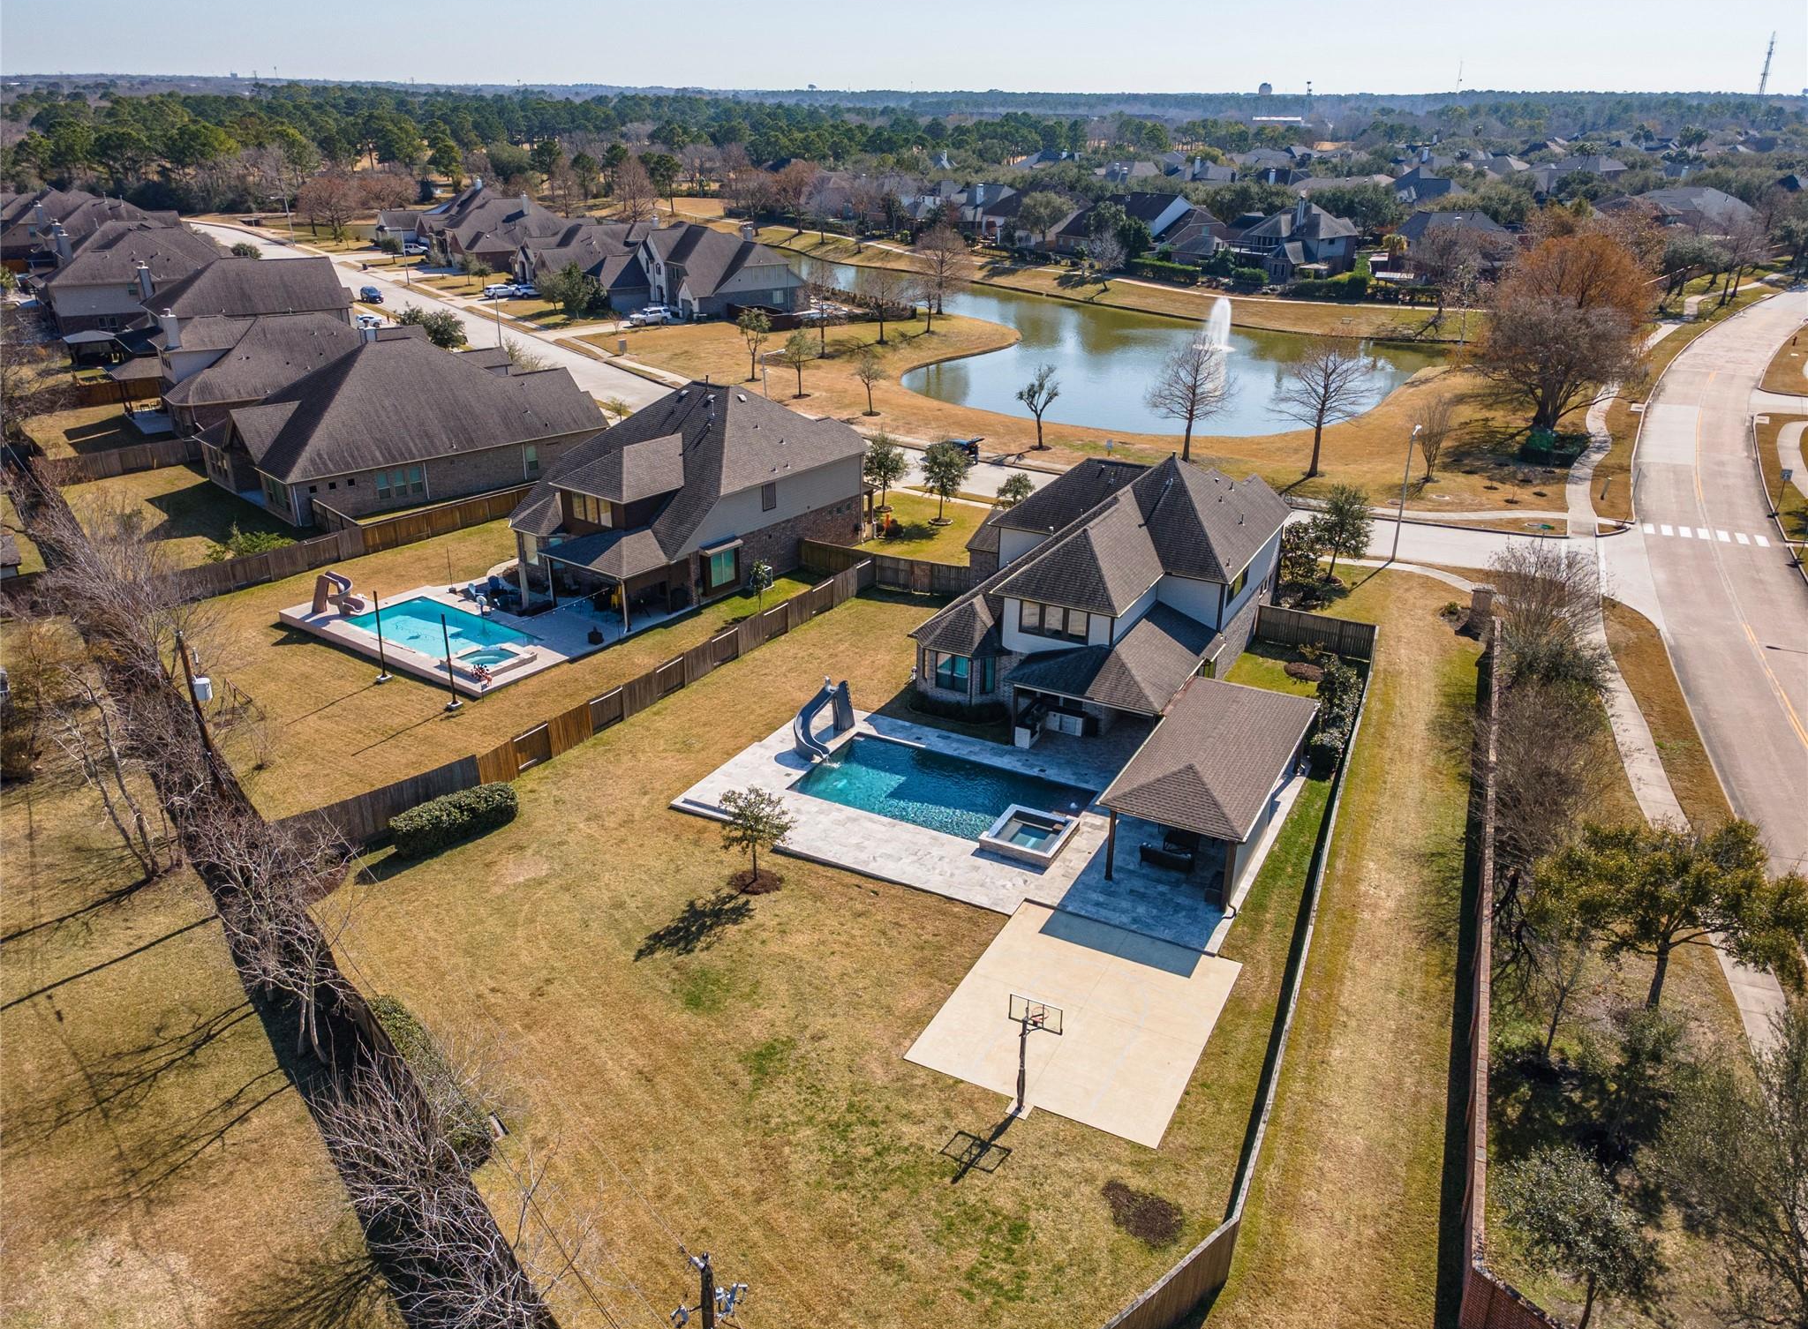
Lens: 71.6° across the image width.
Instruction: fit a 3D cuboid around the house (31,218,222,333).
[{"bbox_3d":[-108.245,-54.884,176.092,24.000,12.200,21.700,-12,28,-25],"label":"house"}]

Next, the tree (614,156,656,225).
[{"bbox_3d":[-65.791,-115.668,305.263,9.900,15.500,9.900,-4,25,-11],"label":"tree"}]

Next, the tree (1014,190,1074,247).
[{"bbox_3d":[29.625,-91.849,258.735,12.244,11.450,12.244,3,25,5],"label":"tree"}]

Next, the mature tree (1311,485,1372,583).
[{"bbox_3d":[29.765,-8.965,86.235,4.200,6.800,4.200,9,26,18],"label":"mature tree"}]

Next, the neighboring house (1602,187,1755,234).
[{"bbox_3d":[197.280,-115.956,319.952,30.000,9.000,22.000,-13,28,-27],"label":"neighboring house"}]

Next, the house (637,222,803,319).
[{"bbox_3d":[-28.604,-61.470,193.347,20.500,11.400,24.000,-16,30,-32],"label":"house"}]

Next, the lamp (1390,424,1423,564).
[{"bbox_3d":[35.803,-12.034,89.292,0.350,9.550,1.900,13,27,24],"label":"lamp"}]

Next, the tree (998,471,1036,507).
[{"bbox_3d":[8.527,-12.199,95.121,3.100,4.800,3.100,3,25,5],"label":"tree"}]

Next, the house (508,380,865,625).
[{"bbox_3d":[-16.255,-12.932,88.323,17.800,11.300,23.500,19,30,34],"label":"house"}]

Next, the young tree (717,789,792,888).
[{"bbox_3d":[-6.337,7.172,52.786,3.152,4.544,3.152,-3,25,-7],"label":"young tree"}]

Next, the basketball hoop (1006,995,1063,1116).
[{"bbox_3d":[4.296,12.979,42.078,1.830,3.860,1.750,13,28,25],"label":"basketball hoop"}]

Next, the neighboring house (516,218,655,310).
[{"bbox_3d":[-45.132,-65.597,202.745,21.500,10.000,31.000,-15,29,-30],"label":"neighboring house"}]

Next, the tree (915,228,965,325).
[{"bbox_3d":[5.206,-57.430,183.660,7.657,12.945,7.657,1,25,1],"label":"tree"}]

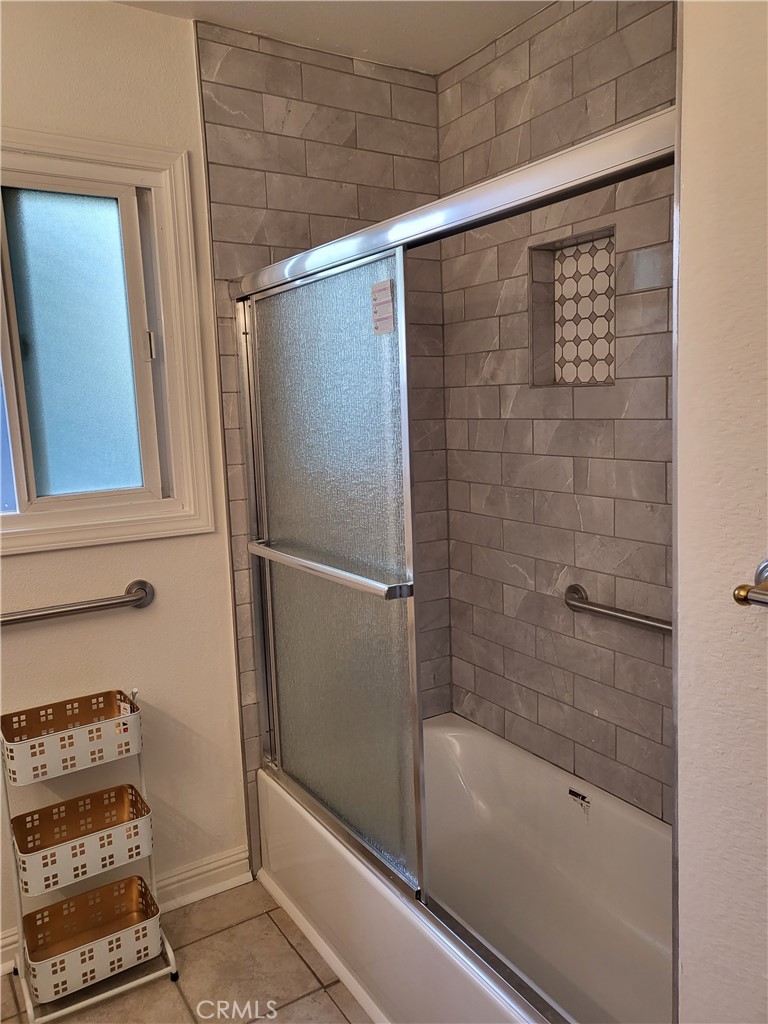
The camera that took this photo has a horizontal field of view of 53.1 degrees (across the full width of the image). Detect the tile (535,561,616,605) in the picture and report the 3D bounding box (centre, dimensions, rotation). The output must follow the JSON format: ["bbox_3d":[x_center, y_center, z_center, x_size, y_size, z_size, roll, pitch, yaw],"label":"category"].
[{"bbox_3d":[0.547,0.209,2.216,0.009,0.101,0.304,-7,9,-32],"label":"tile"}]

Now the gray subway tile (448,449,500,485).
[{"bbox_3d":[0.294,-0.144,2.501,0.010,0.100,0.278,-7,9,-31],"label":"gray subway tile"}]

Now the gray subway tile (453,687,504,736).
[{"bbox_3d":[0.325,0.671,2.616,0.010,0.100,0.278,-7,9,-31],"label":"gray subway tile"}]

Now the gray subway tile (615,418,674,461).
[{"bbox_3d":[0.685,-0.173,1.866,0.009,0.101,0.299,-7,9,-32],"label":"gray subway tile"}]

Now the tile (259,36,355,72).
[{"bbox_3d":[-0.219,-1.301,2.200,0.301,0.040,0.010,-7,10,-33],"label":"tile"}]

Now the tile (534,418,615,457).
[{"bbox_3d":[0.532,-0.206,2.158,0.009,0.101,0.304,-7,9,-32],"label":"tile"}]

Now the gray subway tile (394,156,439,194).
[{"bbox_3d":[0.103,-1.065,2.437,0.175,0.101,0.009,-7,9,-32],"label":"gray subway tile"}]

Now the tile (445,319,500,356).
[{"bbox_3d":[0.278,-0.551,2.439,0.009,0.101,0.275,-7,9,-32],"label":"tile"}]

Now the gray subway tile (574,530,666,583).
[{"bbox_3d":[0.618,0.119,2.028,0.010,0.100,0.301,-7,9,-31],"label":"gray subway tile"}]

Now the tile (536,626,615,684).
[{"bbox_3d":[0.545,0.409,2.205,0.009,0.101,0.299,-7,9,-32],"label":"tile"}]

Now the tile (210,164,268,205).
[{"bbox_3d":[-0.403,-0.897,2.125,0.168,0.100,0.010,-7,10,-33],"label":"tile"}]

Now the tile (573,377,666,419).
[{"bbox_3d":[0.603,-0.289,1.972,0.009,0.101,0.299,-7,9,-32],"label":"tile"}]

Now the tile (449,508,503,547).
[{"bbox_3d":[0.300,0.060,2.525,0.009,0.101,0.275,-7,9,-32],"label":"tile"}]

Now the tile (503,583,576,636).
[{"bbox_3d":[0.465,0.292,2.313,0.010,0.100,0.301,-7,9,-31],"label":"tile"}]

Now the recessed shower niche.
[{"bbox_3d":[0.540,-0.540,2.096,0.088,0.396,0.314,-7,9,-31],"label":"recessed shower niche"}]

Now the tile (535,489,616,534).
[{"bbox_3d":[0.533,0.000,2.158,0.010,0.100,0.301,-7,9,-32],"label":"tile"}]

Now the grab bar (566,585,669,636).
[{"bbox_3d":[0.682,0.284,1.935,0.076,0.080,0.680,-7,9,-32],"label":"grab bar"}]

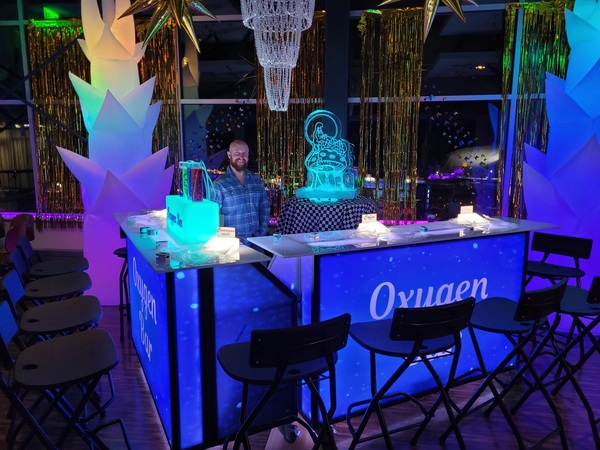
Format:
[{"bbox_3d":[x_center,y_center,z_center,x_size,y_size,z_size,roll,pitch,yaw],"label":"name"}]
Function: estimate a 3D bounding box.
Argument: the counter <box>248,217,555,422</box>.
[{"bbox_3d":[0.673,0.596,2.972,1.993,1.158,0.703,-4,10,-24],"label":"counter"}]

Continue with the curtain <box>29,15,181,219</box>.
[{"bbox_3d":[-2.843,-1.410,6.588,2.318,3.033,0.050,1,9,7],"label":"curtain"}]

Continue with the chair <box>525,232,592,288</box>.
[{"bbox_3d":[1.959,0.589,3.547,0.536,0.994,0.492,-8,12,-40],"label":"chair"}]

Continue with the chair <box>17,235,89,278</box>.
[{"bbox_3d":[-1.894,0.592,3.467,0.536,0.994,0.492,-4,10,-24],"label":"chair"}]

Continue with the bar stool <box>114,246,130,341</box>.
[{"bbox_3d":[-1.426,0.475,4.194,0.492,0.994,0.536,-2,10,-15],"label":"bar stool"}]

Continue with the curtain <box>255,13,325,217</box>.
[{"bbox_3d":[-0.133,-1.439,6.255,0.973,2.842,0.050,1,9,7],"label":"curtain"}]

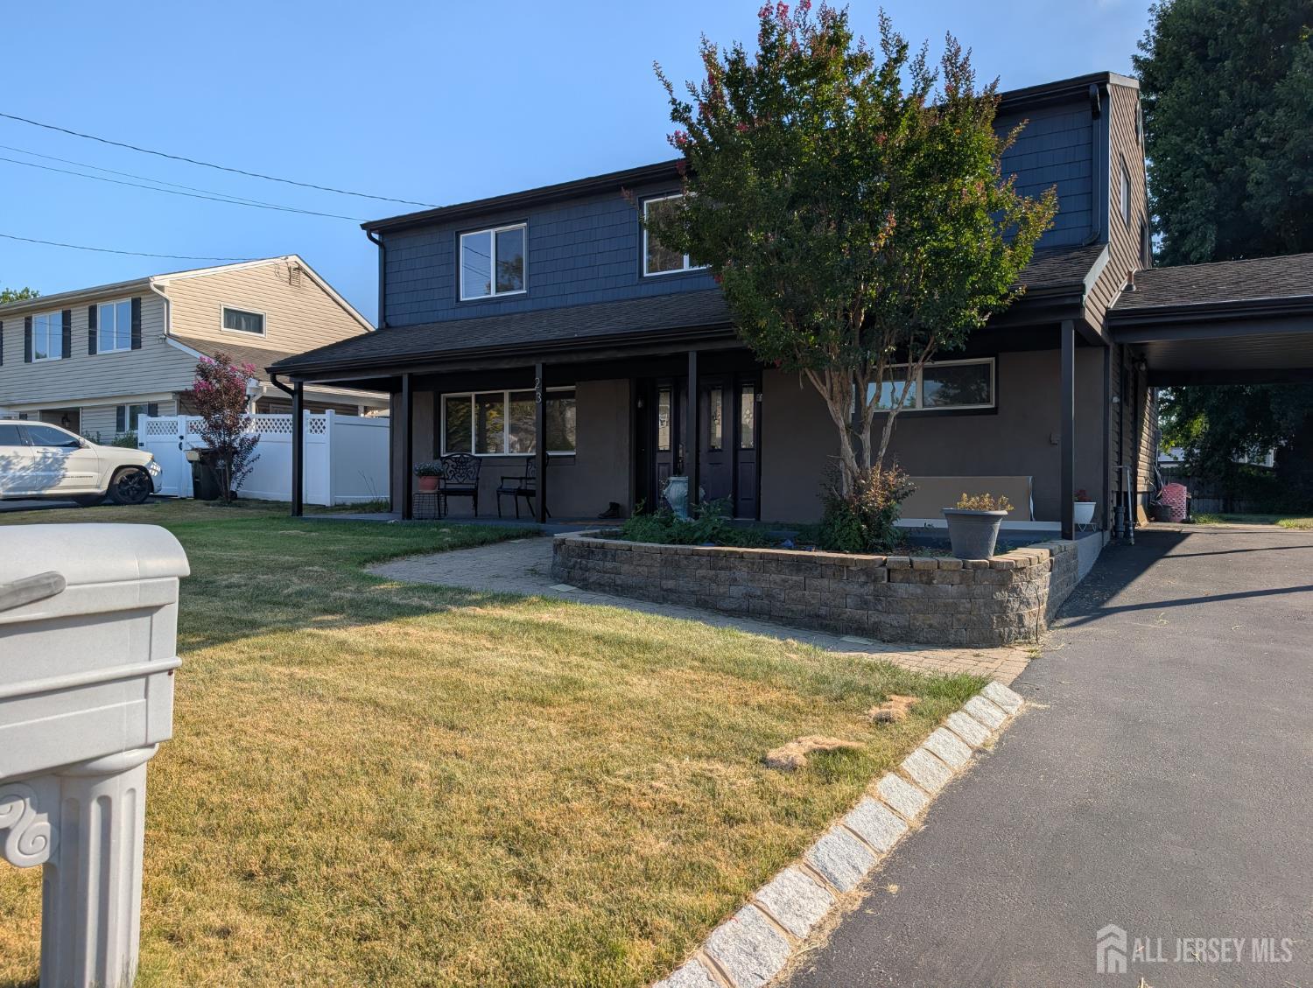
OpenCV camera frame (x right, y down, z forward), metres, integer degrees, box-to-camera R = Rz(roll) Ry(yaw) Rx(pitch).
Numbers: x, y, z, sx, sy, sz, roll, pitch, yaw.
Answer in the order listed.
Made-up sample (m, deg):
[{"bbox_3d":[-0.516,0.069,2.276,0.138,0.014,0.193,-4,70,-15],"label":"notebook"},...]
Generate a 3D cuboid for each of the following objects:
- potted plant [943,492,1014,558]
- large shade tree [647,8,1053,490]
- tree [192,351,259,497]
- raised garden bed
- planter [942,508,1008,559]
[{"bbox_3d":[2.441,0.232,6.931,0.530,0.490,0.510,0,1,19],"label":"potted plant"},{"bbox_3d":[1.767,-1.969,8.182,3.550,4.910,3.500,0,1,12],"label":"large shade tree"},{"bbox_3d":[-8.224,-1.268,17.400,1.280,2.860,1.280,0,1,-25],"label":"tree"},{"bbox_3d":[1.221,0.756,8.811,4.850,0.610,3.000,1,1,31],"label":"raised garden bed"},{"bbox_3d":[2.425,0.299,6.931,0.500,0.365,0.500,0,1,19],"label":"planter"}]

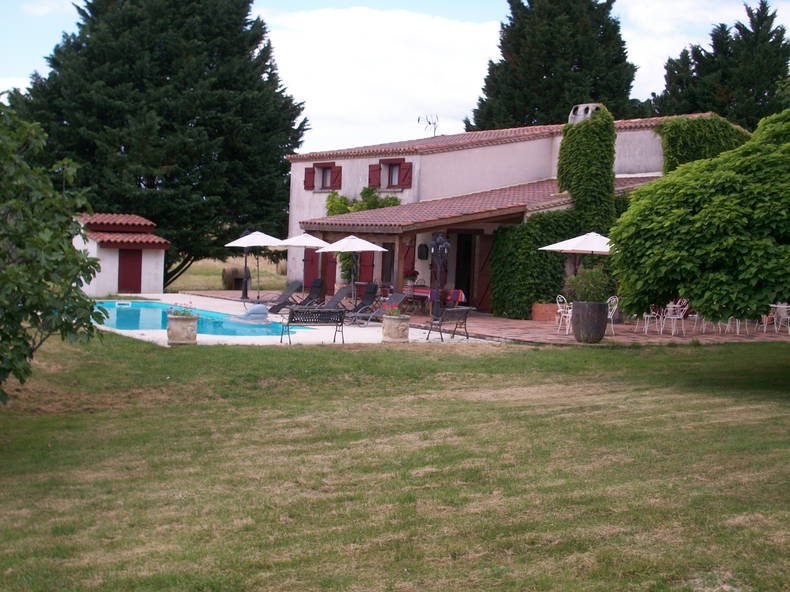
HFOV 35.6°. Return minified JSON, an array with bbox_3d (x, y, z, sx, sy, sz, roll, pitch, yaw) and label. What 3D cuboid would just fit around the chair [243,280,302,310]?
[{"bbox_3d":[-3.670,0.002,37.078,1.800,0.950,0.660,2,3,-7],"label":"chair"}]

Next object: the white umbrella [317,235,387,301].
[{"bbox_3d":[-1.144,-0.603,36.643,2.100,2.400,2.100,2,3,0],"label":"white umbrella"}]

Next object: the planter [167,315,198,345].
[{"bbox_3d":[-4.430,0.692,25.736,0.610,0.580,0.610,2,3,0],"label":"planter"}]

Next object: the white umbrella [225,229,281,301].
[{"bbox_3d":[-4.495,-0.940,40.943,2.100,2.400,2.100,2,3,0],"label":"white umbrella"}]

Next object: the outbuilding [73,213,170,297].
[{"bbox_3d":[-10.083,-1.573,44.848,3.000,2.850,2.800,0,3,-37],"label":"outbuilding"}]

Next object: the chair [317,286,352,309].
[{"bbox_3d":[-2.006,0.172,34.878,1.750,0.950,0.660,2,3,-11],"label":"chair"}]

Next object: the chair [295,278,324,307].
[{"bbox_3d":[-2.724,0.036,35.775,1.500,1.080,0.680,1,3,-27],"label":"chair"}]

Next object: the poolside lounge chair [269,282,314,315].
[{"bbox_3d":[-2.913,0.078,35.576,1.600,1.000,0.680,1,3,-27],"label":"poolside lounge chair"}]

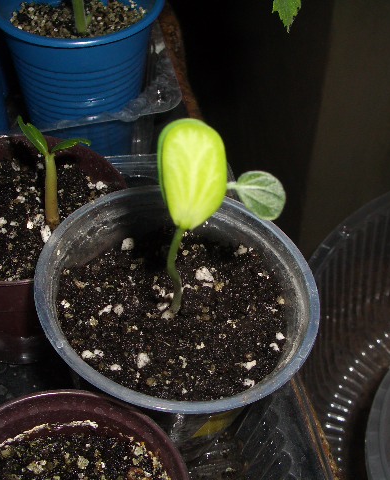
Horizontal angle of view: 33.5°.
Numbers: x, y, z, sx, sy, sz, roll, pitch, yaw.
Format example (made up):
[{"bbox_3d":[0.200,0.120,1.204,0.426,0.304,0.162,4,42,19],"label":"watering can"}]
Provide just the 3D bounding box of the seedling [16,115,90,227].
[{"bbox_3d":[-0.044,-0.021,0.207,0.021,0.043,0.011,-5,47,-12],"label":"seedling"}]

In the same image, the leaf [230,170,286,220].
[{"bbox_3d":[0.016,-0.011,0.160,0.013,0.004,0.012,13,89,5],"label":"leaf"}]

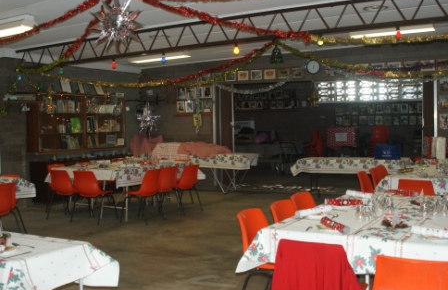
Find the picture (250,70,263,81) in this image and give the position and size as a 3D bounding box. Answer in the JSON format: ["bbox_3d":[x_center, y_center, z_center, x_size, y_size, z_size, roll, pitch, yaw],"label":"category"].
[{"bbox_3d":[0.645,-1.371,10.290,0.250,0.210,0.025,1,4,25],"label":"picture"}]

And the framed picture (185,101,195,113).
[{"bbox_3d":[-0.781,-0.858,11.935,0.234,0.277,0.030,0,2,31],"label":"framed picture"}]

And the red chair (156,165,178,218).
[{"bbox_3d":[-0.984,0.750,8.569,0.530,0.795,0.490,0,2,31],"label":"red chair"}]

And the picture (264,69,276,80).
[{"bbox_3d":[0.900,-1.370,10.168,0.250,0.205,0.025,1,4,25],"label":"picture"}]

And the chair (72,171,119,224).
[{"bbox_3d":[-1.890,0.742,7.652,0.500,0.750,0.520,1,3,29],"label":"chair"}]

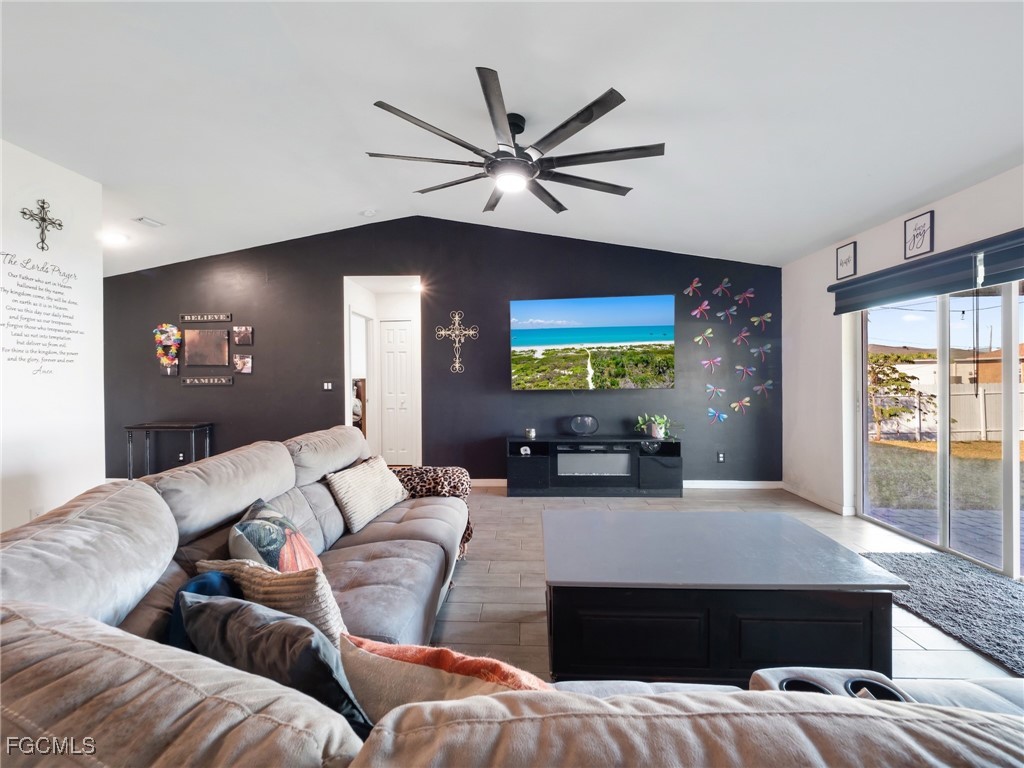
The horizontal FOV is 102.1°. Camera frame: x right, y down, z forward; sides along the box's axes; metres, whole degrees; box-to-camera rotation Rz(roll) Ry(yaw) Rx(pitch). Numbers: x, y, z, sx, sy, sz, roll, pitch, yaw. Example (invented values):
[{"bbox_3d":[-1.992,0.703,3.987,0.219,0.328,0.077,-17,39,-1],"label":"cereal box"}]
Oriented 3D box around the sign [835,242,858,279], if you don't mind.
[{"bbox_3d":[2.942,-1.079,3.636,0.024,0.285,0.205,0,1,1],"label":"sign"}]

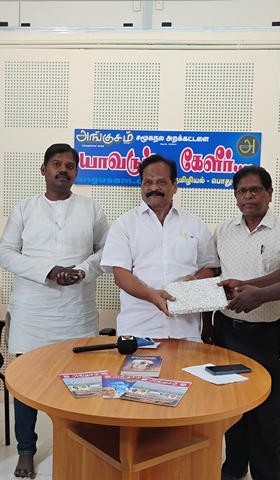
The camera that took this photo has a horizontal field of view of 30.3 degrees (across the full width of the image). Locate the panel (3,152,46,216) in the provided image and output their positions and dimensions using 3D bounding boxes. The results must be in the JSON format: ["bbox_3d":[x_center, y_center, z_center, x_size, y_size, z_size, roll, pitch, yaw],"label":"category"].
[{"bbox_3d":[-0.701,-0.363,3.459,0.433,0.430,0.020,2,3,5],"label":"panel"}]

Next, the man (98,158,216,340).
[{"bbox_3d":[0.097,0.390,2.643,0.630,1.665,0.460,2,3,5],"label":"man"}]

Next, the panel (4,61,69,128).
[{"bbox_3d":[-0.683,-0.959,3.425,0.433,0.430,0.020,2,3,5],"label":"panel"}]

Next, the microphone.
[{"bbox_3d":[-0.144,0.456,2.187,0.271,0.078,0.078,-6,4,-3],"label":"microphone"}]

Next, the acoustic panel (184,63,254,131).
[{"bbox_3d":[0.512,-0.917,3.317,0.433,0.430,0.020,2,3,5],"label":"acoustic panel"}]

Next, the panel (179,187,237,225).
[{"bbox_3d":[0.494,-0.321,3.352,0.433,0.430,0.020,2,3,5],"label":"panel"}]

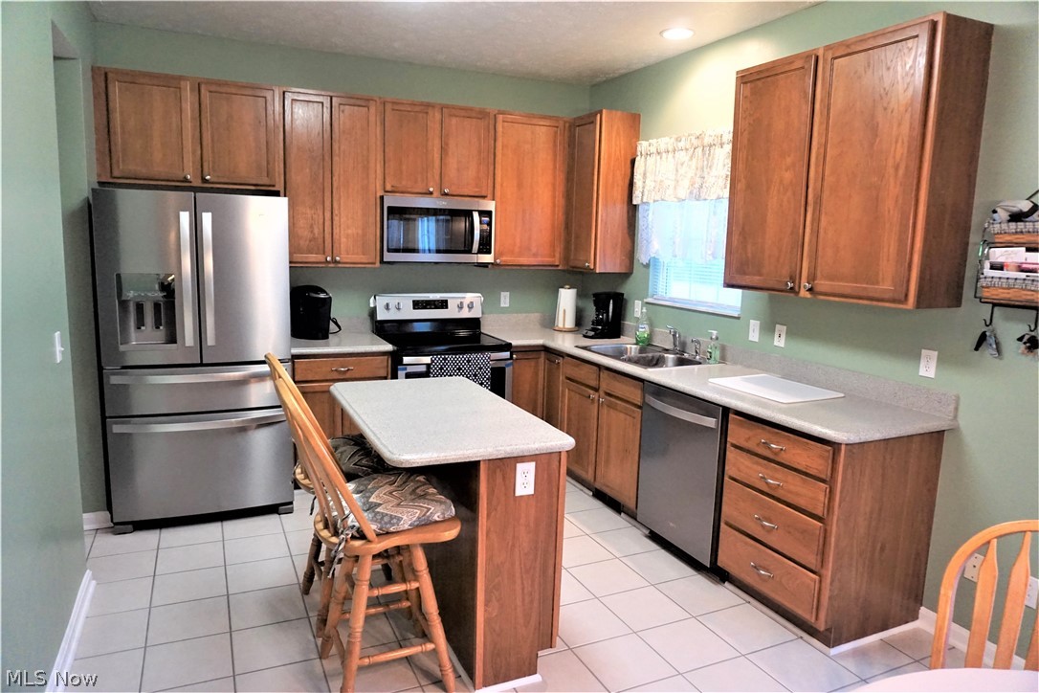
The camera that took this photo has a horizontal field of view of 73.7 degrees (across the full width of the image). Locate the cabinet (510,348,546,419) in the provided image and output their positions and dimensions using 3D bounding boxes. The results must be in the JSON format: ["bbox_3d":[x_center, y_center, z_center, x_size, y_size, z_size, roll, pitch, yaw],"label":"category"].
[{"bbox_3d":[-0.083,0.381,5.057,0.275,0.872,0.620,-2,10,-24],"label":"cabinet"}]

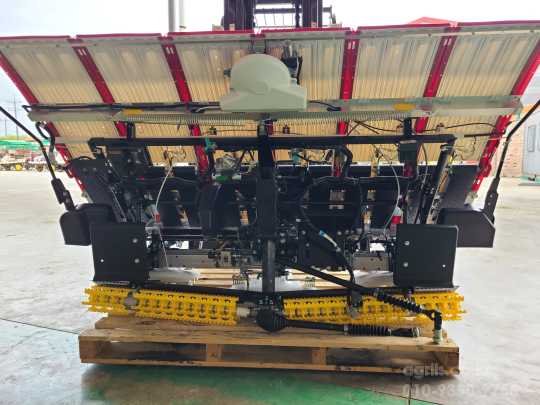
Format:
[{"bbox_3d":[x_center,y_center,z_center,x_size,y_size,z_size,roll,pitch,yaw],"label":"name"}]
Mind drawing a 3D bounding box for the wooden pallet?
[{"bbox_3d":[0.015,0.599,2.391,1.672,0.123,1.220,0,7,4],"label":"wooden pallet"}]

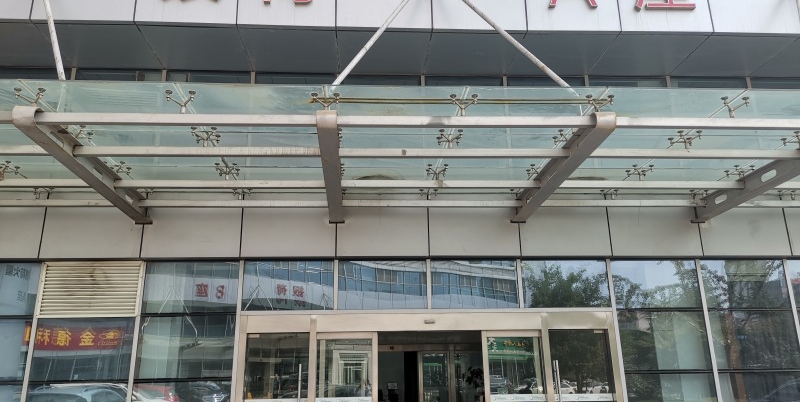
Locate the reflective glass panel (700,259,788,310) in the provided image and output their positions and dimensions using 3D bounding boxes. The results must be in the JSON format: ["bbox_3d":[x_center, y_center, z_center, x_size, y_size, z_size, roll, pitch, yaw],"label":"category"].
[{"bbox_3d":[5.405,1.303,9.358,1.359,0.765,0.060,0,-17,-4],"label":"reflective glass panel"}]

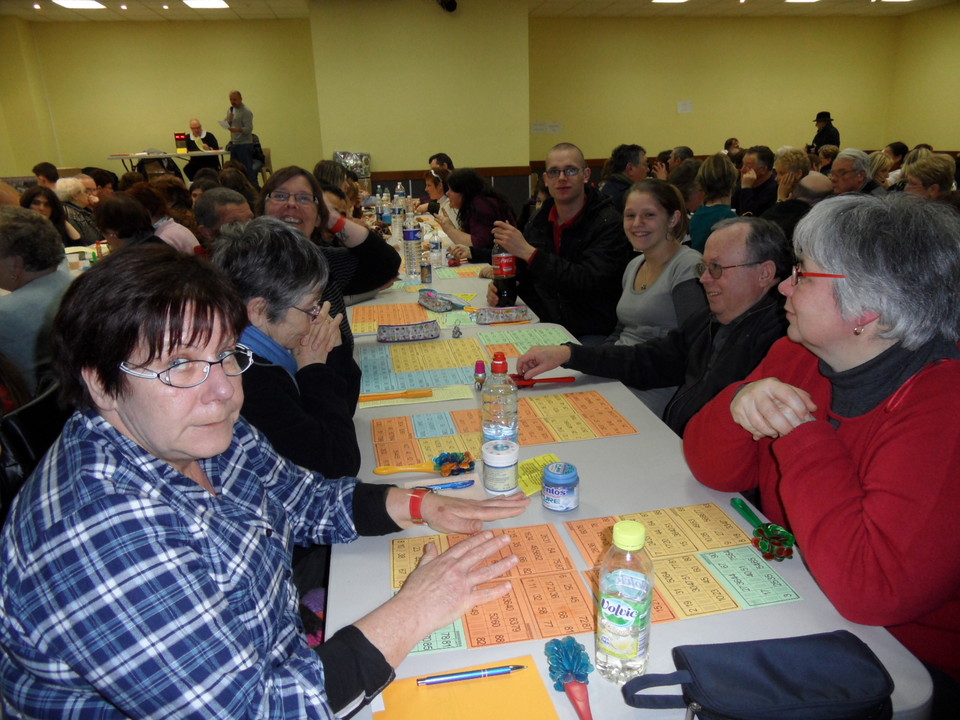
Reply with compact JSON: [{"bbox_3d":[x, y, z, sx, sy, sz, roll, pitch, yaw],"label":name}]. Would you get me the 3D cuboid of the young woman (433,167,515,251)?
[{"bbox_3d":[0.016,-0.468,3.879,0.660,1.235,0.480,-4,18,-7],"label":"young woman"}]

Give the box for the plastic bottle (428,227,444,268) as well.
[{"bbox_3d":[-0.243,-0.620,3.681,0.066,0.207,0.066,-4,18,-7],"label":"plastic bottle"}]

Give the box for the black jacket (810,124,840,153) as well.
[{"bbox_3d":[4.941,-3.023,9.612,0.380,0.750,0.500,-4,18,-7],"label":"black jacket"}]

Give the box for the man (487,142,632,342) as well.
[{"bbox_3d":[0.344,-0.135,2.603,0.540,1.356,0.680,12,22,36],"label":"man"}]

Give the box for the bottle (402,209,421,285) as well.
[{"bbox_3d":[-0.336,-0.545,3.193,0.087,0.319,0.087,-4,18,-7],"label":"bottle"}]

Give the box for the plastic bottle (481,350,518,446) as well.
[{"bbox_3d":[0.037,0.099,1.305,0.068,0.234,0.068,-4,18,-7],"label":"plastic bottle"}]

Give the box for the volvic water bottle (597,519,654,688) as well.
[{"bbox_3d":[0.177,0.279,0.790,0.067,0.200,0.067,-4,18,-7],"label":"volvic water bottle"}]

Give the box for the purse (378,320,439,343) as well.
[{"bbox_3d":[-0.242,-0.103,2.250,0.205,0.060,0.060,-4,18,-7],"label":"purse"}]

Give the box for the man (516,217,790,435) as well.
[{"bbox_3d":[0.483,0.234,1.713,0.740,1.186,0.540,-10,19,-24],"label":"man"}]

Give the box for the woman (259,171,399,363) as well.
[{"bbox_3d":[-0.533,0.041,2.209,0.660,1.306,0.540,7,20,25],"label":"woman"}]

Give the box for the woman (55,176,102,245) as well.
[{"bbox_3d":[-2.887,-0.725,4.952,0.660,1.220,0.500,-4,18,-7],"label":"woman"}]

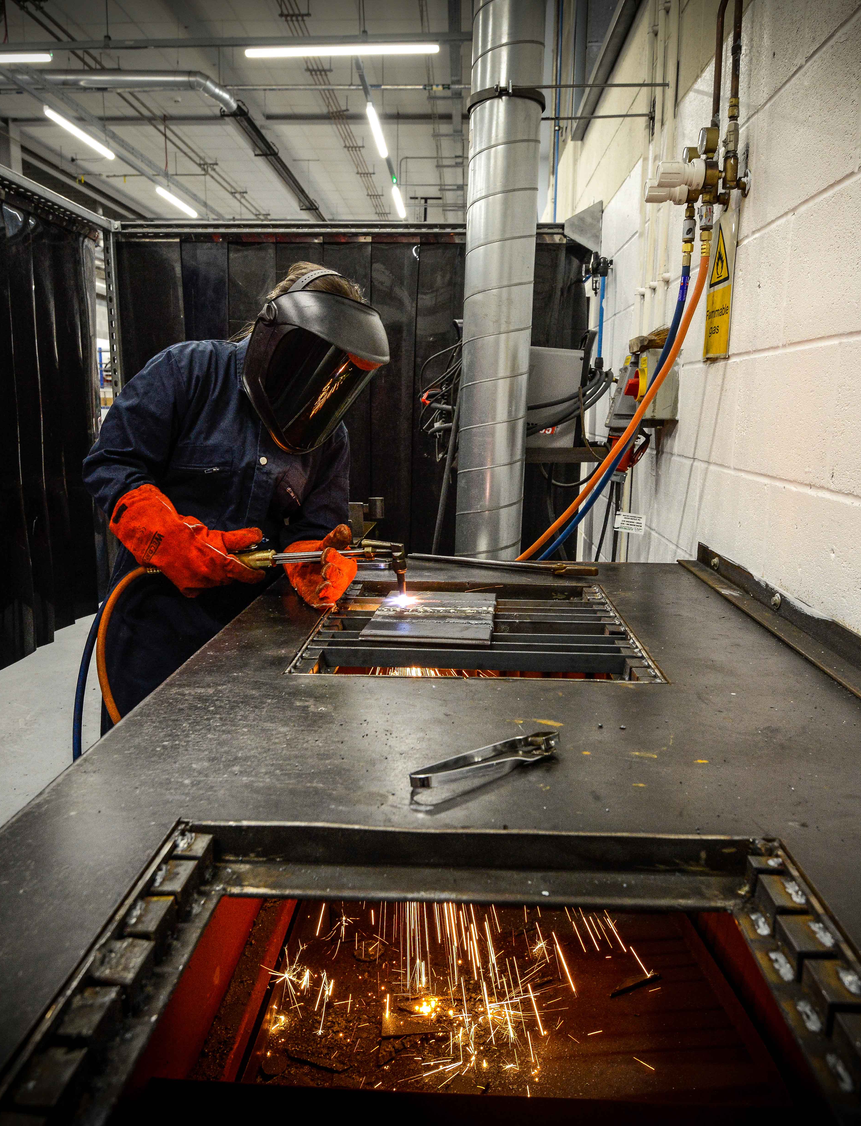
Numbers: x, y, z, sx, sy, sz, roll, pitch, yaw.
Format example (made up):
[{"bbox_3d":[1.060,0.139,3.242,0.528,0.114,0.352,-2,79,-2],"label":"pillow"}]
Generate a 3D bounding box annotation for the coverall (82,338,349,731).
[{"bbox_3d":[-0.380,0.222,1.652,0.400,1.270,0.500,10,14,42],"label":"coverall"}]

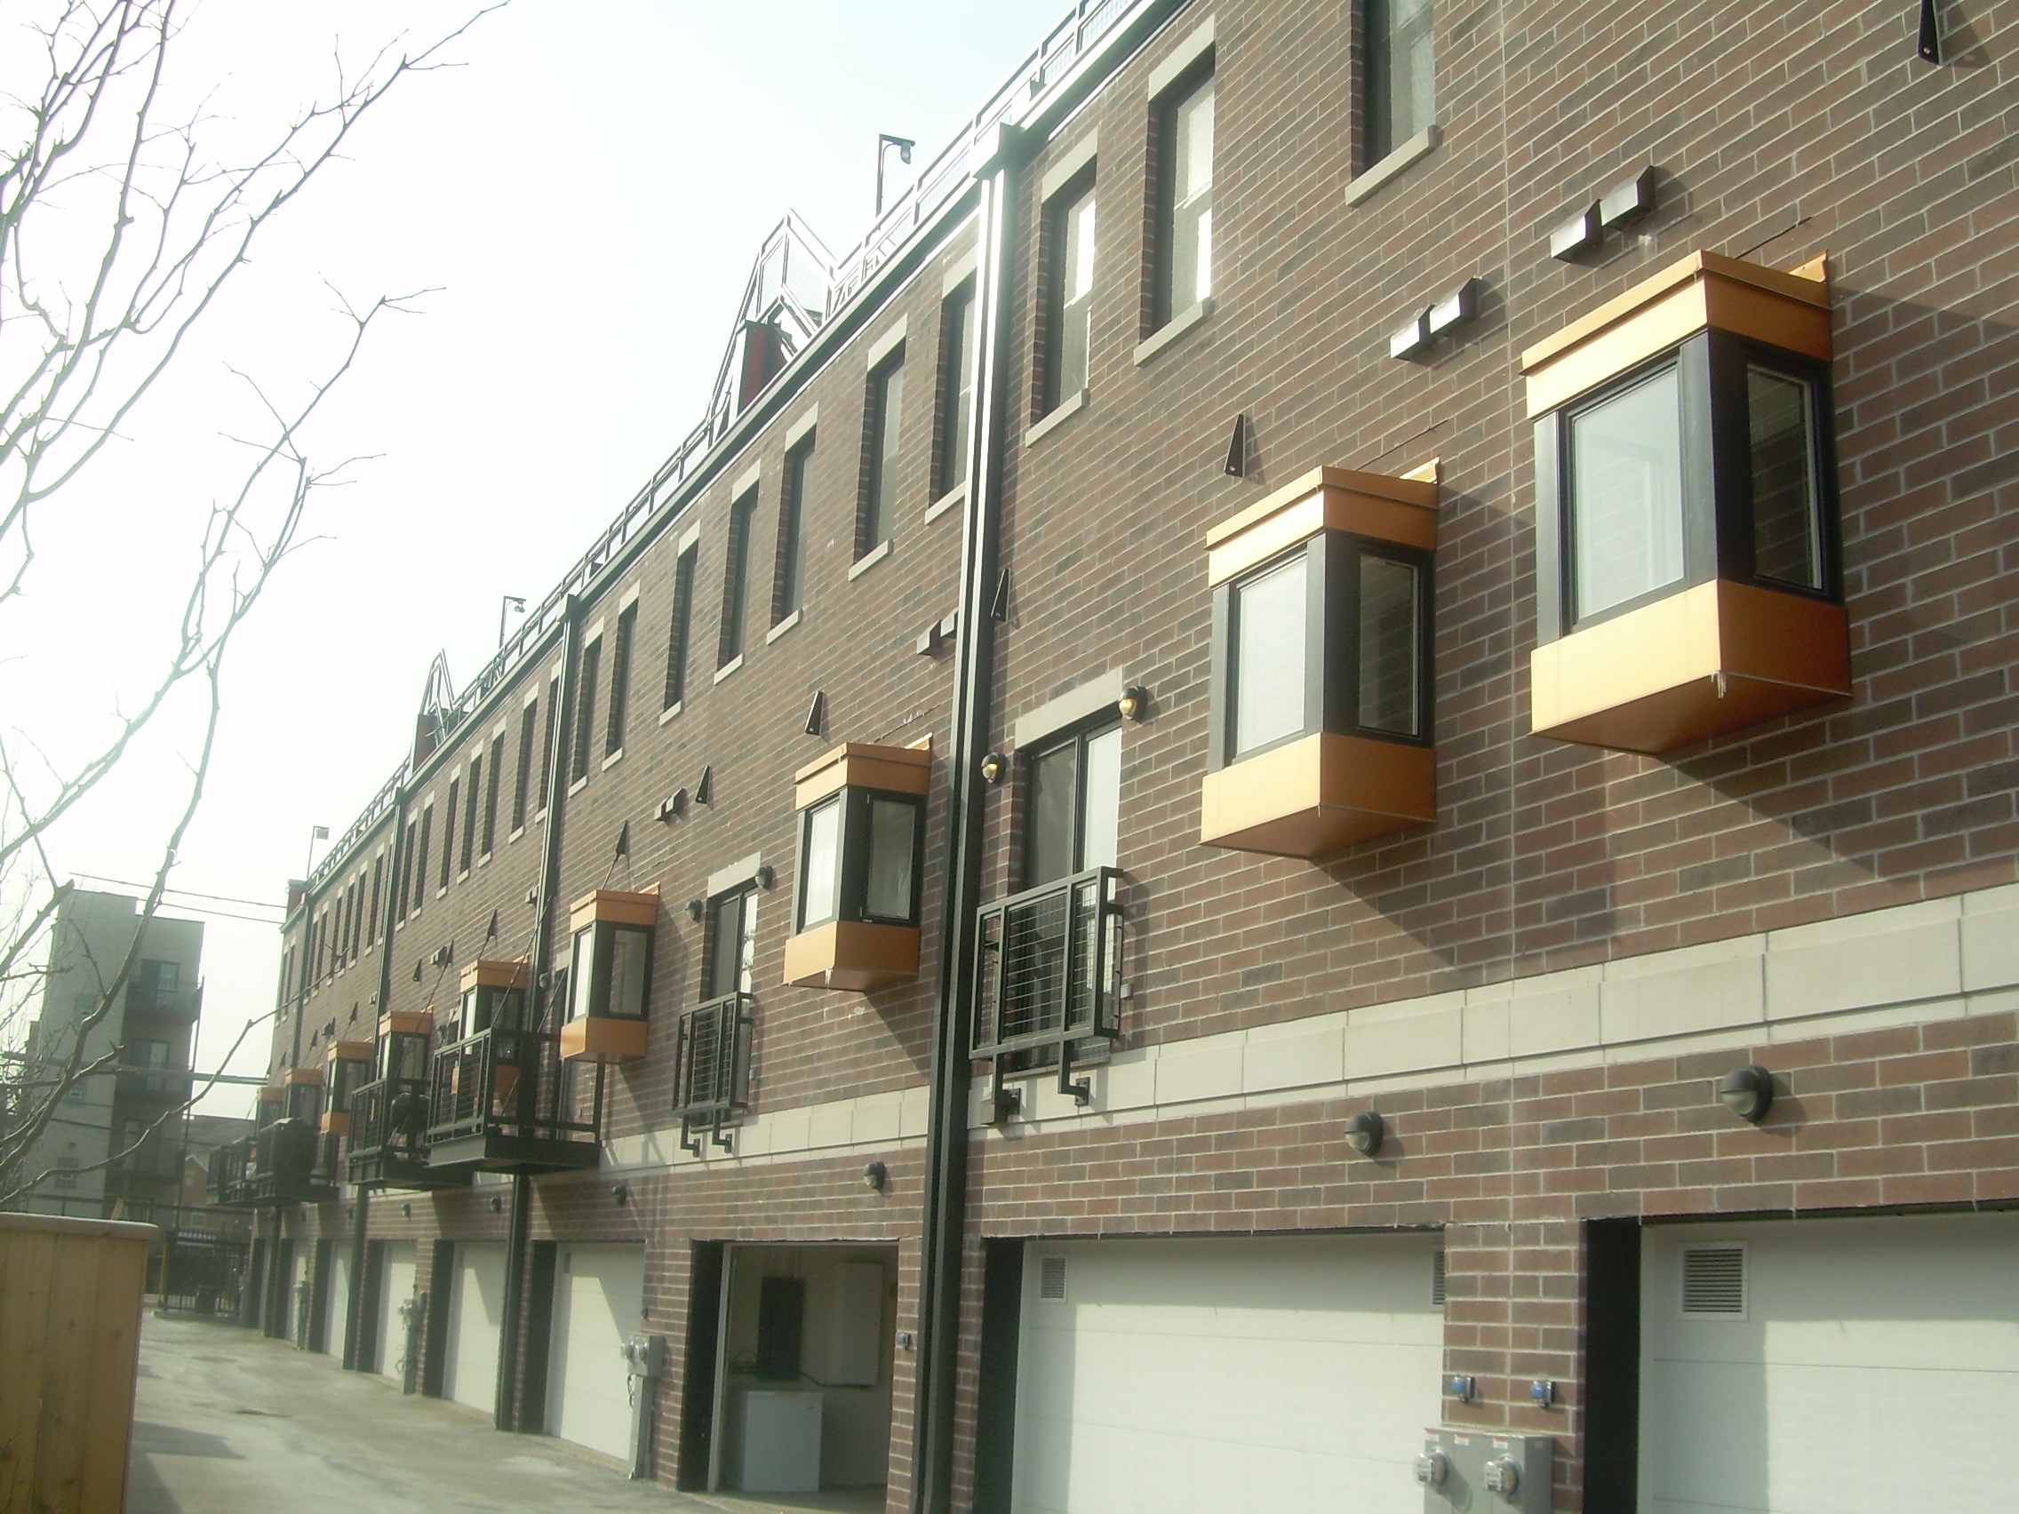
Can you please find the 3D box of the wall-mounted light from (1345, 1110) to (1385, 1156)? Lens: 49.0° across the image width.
[{"bbox_3d":[1.540,1.671,9.819,0.150,0.200,0.200,9,-15,-23],"label":"wall-mounted light"}]

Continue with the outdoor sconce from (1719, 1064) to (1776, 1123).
[{"bbox_3d":[2.542,1.171,7.745,0.165,0.205,0.205,9,-15,-23],"label":"outdoor sconce"}]

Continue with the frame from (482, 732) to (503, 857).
[{"bbox_3d":[-7.072,0.527,30.671,0.140,1.700,0.840,9,-15,-23],"label":"frame"}]

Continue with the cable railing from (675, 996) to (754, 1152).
[{"bbox_3d":[-2.536,2.731,18.837,0.160,1.290,1.650,9,-15,-23],"label":"cable railing"}]

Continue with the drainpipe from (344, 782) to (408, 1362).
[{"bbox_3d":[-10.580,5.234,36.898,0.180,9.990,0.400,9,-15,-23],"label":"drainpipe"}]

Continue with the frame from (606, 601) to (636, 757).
[{"bbox_3d":[-4.146,-0.828,24.126,0.130,1.630,0.810,9,-15,-23],"label":"frame"}]

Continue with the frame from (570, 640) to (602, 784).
[{"bbox_3d":[-4.787,-0.521,25.503,0.130,1.635,0.810,9,-15,-23],"label":"frame"}]

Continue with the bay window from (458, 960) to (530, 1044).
[{"bbox_3d":[-6.291,3.255,26.796,0.610,1.645,1.040,9,-15,-23],"label":"bay window"}]

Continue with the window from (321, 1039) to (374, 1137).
[{"bbox_3d":[-11.215,5.618,37.544,0.610,1.645,1.040,9,-15,-23],"label":"window"}]

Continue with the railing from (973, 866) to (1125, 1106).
[{"bbox_3d":[0.199,1.439,13.134,0.165,1.320,1.750,9,-15,-23],"label":"railing"}]

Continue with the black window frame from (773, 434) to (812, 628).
[{"bbox_3d":[-1.790,-1.959,19.085,0.130,1.625,0.810,9,-15,-23],"label":"black window frame"}]

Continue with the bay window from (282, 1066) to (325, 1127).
[{"bbox_3d":[-14.108,6.988,44.104,0.625,1.620,1.050,9,-15,-23],"label":"bay window"}]

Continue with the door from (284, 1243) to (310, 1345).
[{"bbox_3d":[-13.931,10.667,44.062,0.080,2.126,4.800,9,-15,-23],"label":"door"}]

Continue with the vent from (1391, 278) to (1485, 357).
[{"bbox_3d":[1.980,-2.042,10.342,0.125,0.235,0.560,9,-15,-23],"label":"vent"}]

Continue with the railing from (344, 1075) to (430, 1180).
[{"bbox_3d":[-7.835,4.988,29.112,1.200,1.310,3.000,9,-15,-23],"label":"railing"}]

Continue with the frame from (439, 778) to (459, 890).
[{"bbox_3d":[-8.395,1.163,33.542,0.140,1.700,0.700,9,-15,-23],"label":"frame"}]

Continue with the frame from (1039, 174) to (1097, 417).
[{"bbox_3d":[0.427,-3.052,14.648,0.140,1.700,0.860,9,-15,-23],"label":"frame"}]

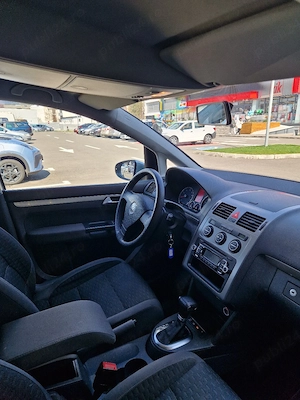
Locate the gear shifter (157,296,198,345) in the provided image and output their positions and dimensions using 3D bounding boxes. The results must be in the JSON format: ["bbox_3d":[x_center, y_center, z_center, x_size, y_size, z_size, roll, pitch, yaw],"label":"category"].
[{"bbox_3d":[0.090,0.425,0.956,0.132,0.132,0.085,-7,16,-24],"label":"gear shifter"}]

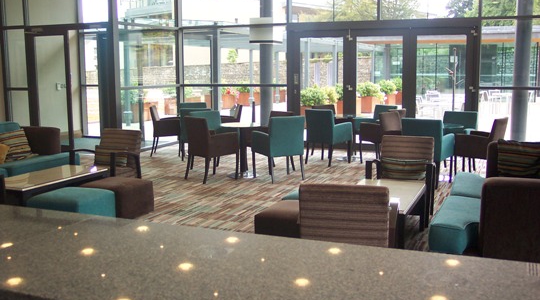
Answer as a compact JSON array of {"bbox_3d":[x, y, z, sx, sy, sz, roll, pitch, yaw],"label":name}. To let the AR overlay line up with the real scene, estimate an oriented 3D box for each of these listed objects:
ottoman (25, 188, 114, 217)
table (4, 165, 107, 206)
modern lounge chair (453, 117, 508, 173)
[{"bbox_3d":[-1.847,0.579,5.258,0.600,0.345,0.600,3,8,22],"label":"ottoman"},{"bbox_3d":[-2.177,0.489,5.559,0.600,0.450,1.200,3,8,22],"label":"table"},{"bbox_3d":[2.790,0.000,7.495,0.560,0.865,0.540,6,10,40],"label":"modern lounge chair"}]

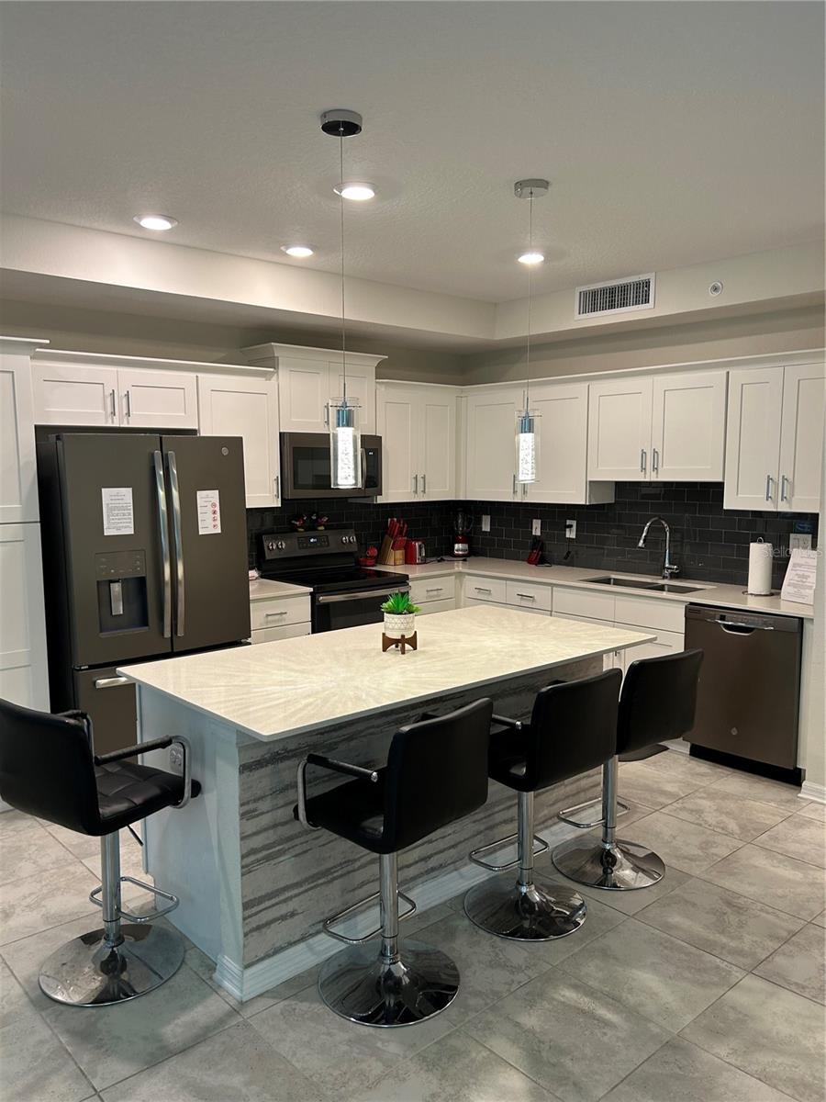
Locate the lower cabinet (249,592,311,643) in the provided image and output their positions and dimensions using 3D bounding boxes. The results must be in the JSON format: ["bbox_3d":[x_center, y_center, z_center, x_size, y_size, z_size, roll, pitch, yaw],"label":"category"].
[{"bbox_3d":[-0.988,0.693,5.094,0.465,0.885,0.630,-5,8,-41],"label":"lower cabinet"}]

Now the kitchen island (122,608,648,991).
[{"bbox_3d":[-0.014,0.854,3.350,1.954,0.914,1.035,-5,8,-41],"label":"kitchen island"}]

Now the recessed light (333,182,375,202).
[{"bbox_3d":[-0.231,-1.430,3.315,0.185,0.026,0.185,0,6,0],"label":"recessed light"}]

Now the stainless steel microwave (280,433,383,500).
[{"bbox_3d":[-0.621,-0.557,5.452,0.760,0.398,0.425,-5,8,-42],"label":"stainless steel microwave"}]

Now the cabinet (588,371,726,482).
[{"bbox_3d":[1.549,-0.734,5.049,0.318,0.613,0.924,-5,8,-42],"label":"cabinet"}]

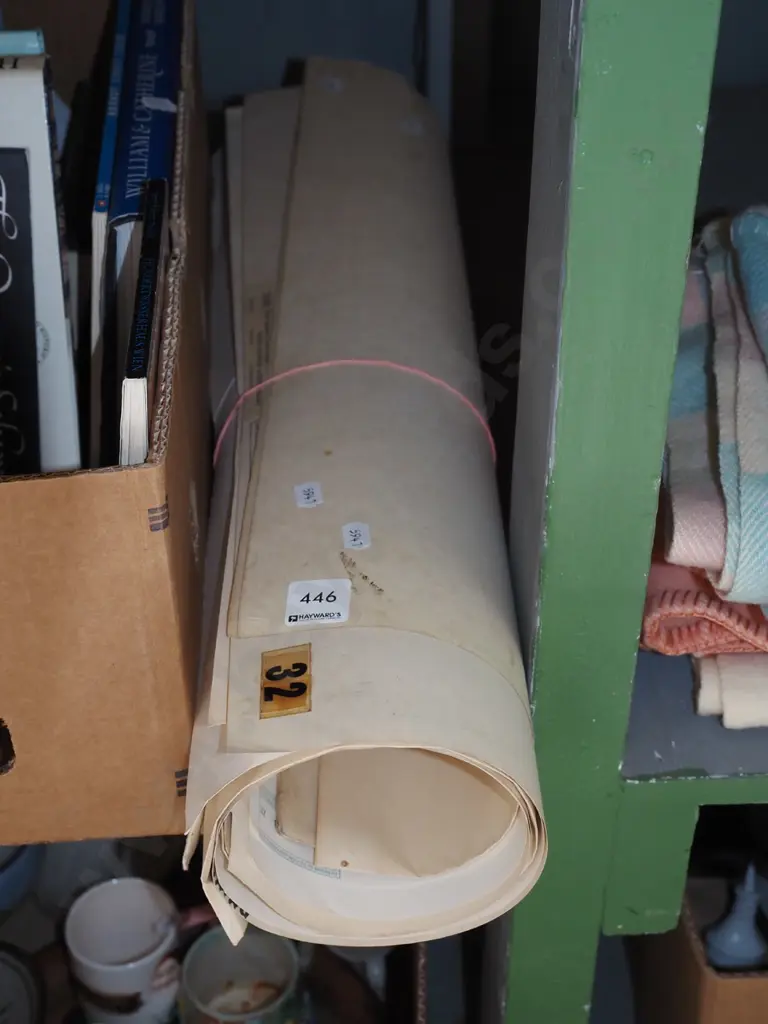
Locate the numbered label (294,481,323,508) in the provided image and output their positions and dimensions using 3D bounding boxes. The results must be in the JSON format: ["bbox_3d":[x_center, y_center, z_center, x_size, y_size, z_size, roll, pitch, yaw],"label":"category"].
[{"bbox_3d":[-0.032,-0.007,0.706,0.012,0.001,0.018,-10,39,1],"label":"numbered label"}]

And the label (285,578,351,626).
[{"bbox_3d":[-0.026,0.035,0.652,0.025,0.002,0.025,-4,39,6],"label":"label"}]

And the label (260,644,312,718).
[{"bbox_3d":[-0.037,0.064,0.623,0.020,0.002,0.036,-11,38,8],"label":"label"}]

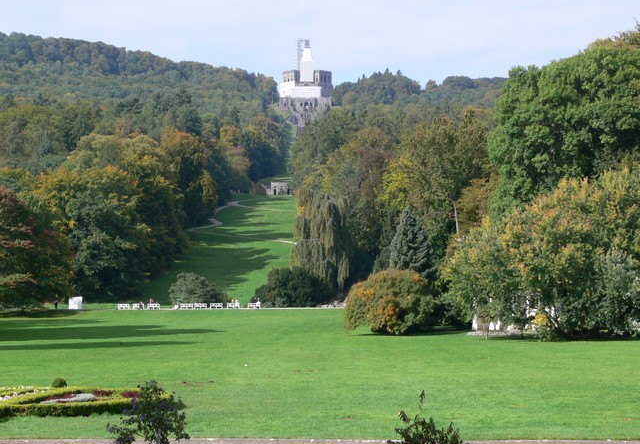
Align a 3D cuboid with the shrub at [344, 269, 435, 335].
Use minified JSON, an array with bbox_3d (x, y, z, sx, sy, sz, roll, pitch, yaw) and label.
[{"bbox_3d":[5.964,6.774,115.000,7.754,5.623,7.300,0,-3,0],"label":"shrub"}]

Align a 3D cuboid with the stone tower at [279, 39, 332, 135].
[{"bbox_3d":[-17.011,-165.252,1640.000,65.615,113.003,65.000,0,-3,0],"label":"stone tower"}]

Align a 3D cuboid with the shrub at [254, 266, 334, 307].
[{"bbox_3d":[-3.911,9.931,207.000,12.269,6.211,9.000,0,-3,0],"label":"shrub"}]

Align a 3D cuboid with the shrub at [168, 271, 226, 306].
[{"bbox_3d":[-18.697,10.340,206.000,8.852,5.266,8.000,0,-3,0],"label":"shrub"}]

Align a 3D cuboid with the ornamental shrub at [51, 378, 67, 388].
[{"bbox_3d":[-11.237,7.005,58.000,0.688,0.559,0.700,0,-3,0],"label":"ornamental shrub"}]

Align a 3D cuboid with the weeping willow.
[{"bbox_3d":[0.084,3.265,226.000,10.047,18.419,9.500,0,-3,0],"label":"weeping willow"}]

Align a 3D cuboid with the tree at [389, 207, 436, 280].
[{"bbox_3d":[11.292,4.589,163.000,6.038,12.922,6.200,0,-3,0],"label":"tree"}]

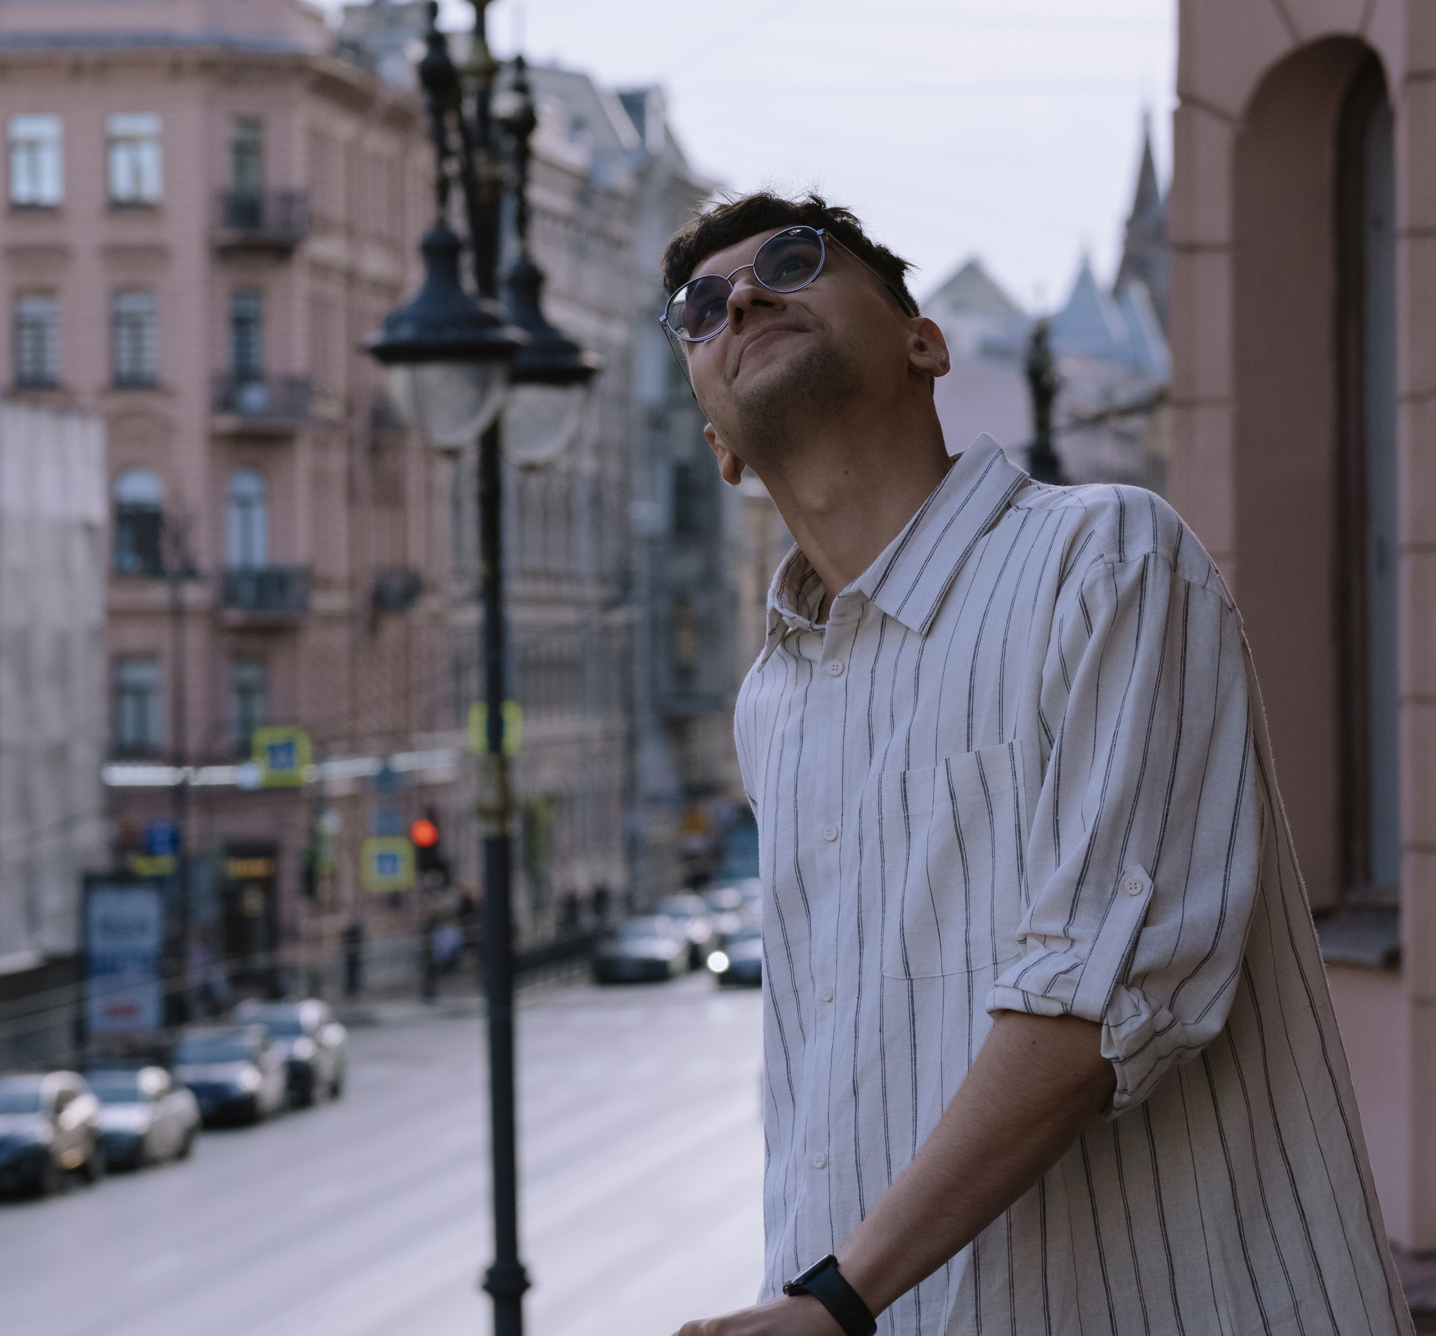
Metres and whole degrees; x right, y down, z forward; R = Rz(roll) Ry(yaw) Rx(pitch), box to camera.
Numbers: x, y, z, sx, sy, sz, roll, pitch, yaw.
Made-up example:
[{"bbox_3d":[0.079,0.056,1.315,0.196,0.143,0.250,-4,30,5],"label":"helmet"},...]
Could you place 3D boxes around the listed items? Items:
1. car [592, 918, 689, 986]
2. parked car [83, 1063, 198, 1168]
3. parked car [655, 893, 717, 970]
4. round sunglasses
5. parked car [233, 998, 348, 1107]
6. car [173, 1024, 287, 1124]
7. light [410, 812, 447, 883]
[{"bbox_3d":[-1.880,7.261,172.466,1.800,1.470,4.500,0,0,5],"label":"car"},{"bbox_3d":[-10.157,7.483,112.670,1.800,1.500,4.500,0,0,5],"label":"parked car"},{"bbox_3d":[-1.115,7.176,177.234,1.800,1.600,4.500,0,0,5],"label":"parked car"},{"bbox_3d":[0.055,-0.226,4.718,0.140,0.140,0.050,-28,36,14],"label":"round sunglasses"},{"bbox_3d":[-8.290,7.367,127.175,1.820,1.620,4.500,0,0,5],"label":"parked car"},{"bbox_3d":[-8.977,7.435,122.574,1.800,1.520,4.500,0,0,5],"label":"car"},{"bbox_3d":[-6.613,4.148,153.000,0.500,1.350,0.400,0,0,12],"label":"light"}]

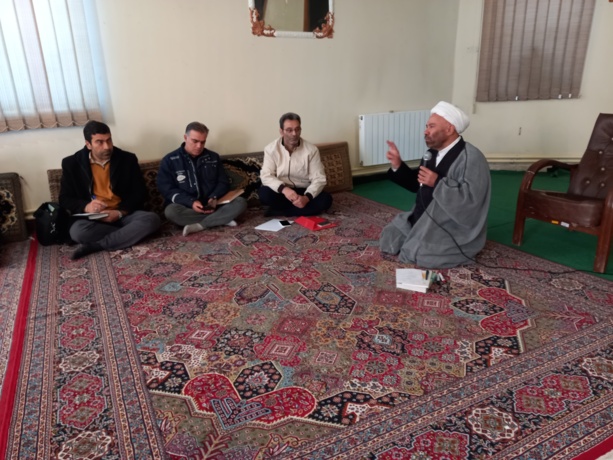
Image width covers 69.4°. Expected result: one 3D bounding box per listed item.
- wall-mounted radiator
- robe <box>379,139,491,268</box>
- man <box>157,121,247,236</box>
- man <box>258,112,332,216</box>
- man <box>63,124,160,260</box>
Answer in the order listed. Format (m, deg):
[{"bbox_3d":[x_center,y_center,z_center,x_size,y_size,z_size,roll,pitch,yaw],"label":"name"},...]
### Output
[{"bbox_3d":[1.091,-1.100,5.282,1.033,0.570,0.100,-10,20,-26],"label":"wall-mounted radiator"},{"bbox_3d":[0.868,-0.220,2.974,0.630,0.770,0.620,-6,18,-14],"label":"robe"},{"bbox_3d":[-0.884,-0.487,3.797,0.720,0.850,0.680,-10,20,-26],"label":"man"},{"bbox_3d":[-0.154,-0.631,4.141,0.700,0.880,0.650,-7,19,-18],"label":"man"},{"bbox_3d":[-1.531,-0.381,3.451,0.740,0.890,0.700,-12,21,-29],"label":"man"}]

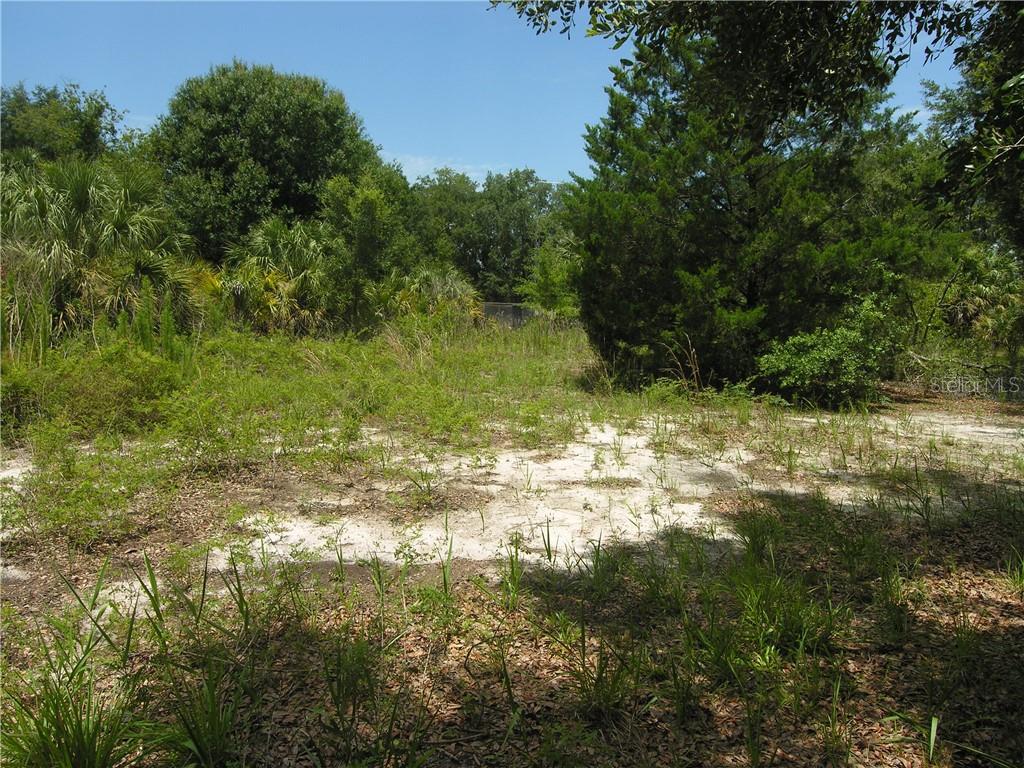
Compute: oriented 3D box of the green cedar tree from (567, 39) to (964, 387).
[{"bbox_3d":[4.718,-3.151,13.214,7.410,6.230,5.800,0,7,0],"label":"green cedar tree"}]

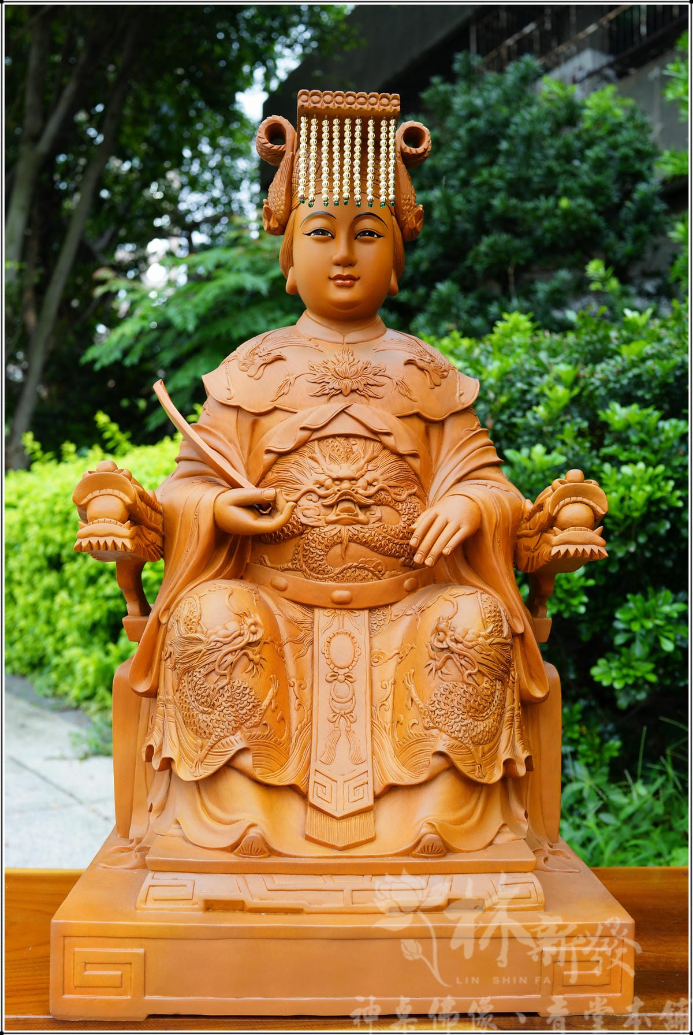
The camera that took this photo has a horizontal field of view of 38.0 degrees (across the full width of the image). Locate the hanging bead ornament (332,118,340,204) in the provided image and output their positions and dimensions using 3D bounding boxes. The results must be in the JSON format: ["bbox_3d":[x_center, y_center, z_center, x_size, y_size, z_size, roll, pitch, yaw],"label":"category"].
[{"bbox_3d":[-0.011,-0.366,1.038,0.008,0.092,0.008,0,-3,-3],"label":"hanging bead ornament"}]

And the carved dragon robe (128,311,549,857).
[{"bbox_3d":[-0.009,0.050,1.110,0.450,0.565,0.265,0,-3,-3],"label":"carved dragon robe"}]

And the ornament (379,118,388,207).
[{"bbox_3d":[0.038,-0.367,1.040,0.008,0.095,0.008,0,-3,-3],"label":"ornament"}]

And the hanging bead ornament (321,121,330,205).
[{"bbox_3d":[-0.022,-0.365,1.037,0.008,0.092,0.008,0,-3,-3],"label":"hanging bead ornament"}]

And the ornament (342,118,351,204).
[{"bbox_3d":[0.000,-0.367,1.038,0.008,0.090,0.008,0,-3,-3],"label":"ornament"}]

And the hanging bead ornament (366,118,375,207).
[{"bbox_3d":[0.025,-0.366,1.040,0.008,0.094,0.008,0,-3,-3],"label":"hanging bead ornament"}]

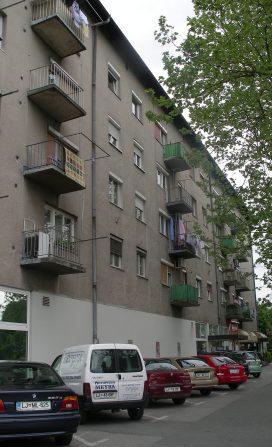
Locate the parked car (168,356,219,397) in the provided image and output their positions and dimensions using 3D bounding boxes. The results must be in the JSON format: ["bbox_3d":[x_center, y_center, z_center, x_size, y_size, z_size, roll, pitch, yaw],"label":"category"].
[{"bbox_3d":[1.351,5.966,18.792,1.690,1.400,4.150,5,-17,-22],"label":"parked car"}]

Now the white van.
[{"bbox_3d":[-1.190,4.290,13.080,1.740,1.800,4.110,5,-17,-22],"label":"white van"}]

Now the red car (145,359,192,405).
[{"bbox_3d":[0.150,5.340,16.250,1.720,1.420,4.300,6,-17,-26],"label":"red car"}]

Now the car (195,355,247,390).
[{"bbox_3d":[3.220,6.820,21.850,1.700,1.420,4.150,6,-17,-25],"label":"car"}]

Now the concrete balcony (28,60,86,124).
[{"bbox_3d":[-2.826,-4.759,17.482,1.089,1.098,2.095,-8,-17,22],"label":"concrete balcony"}]

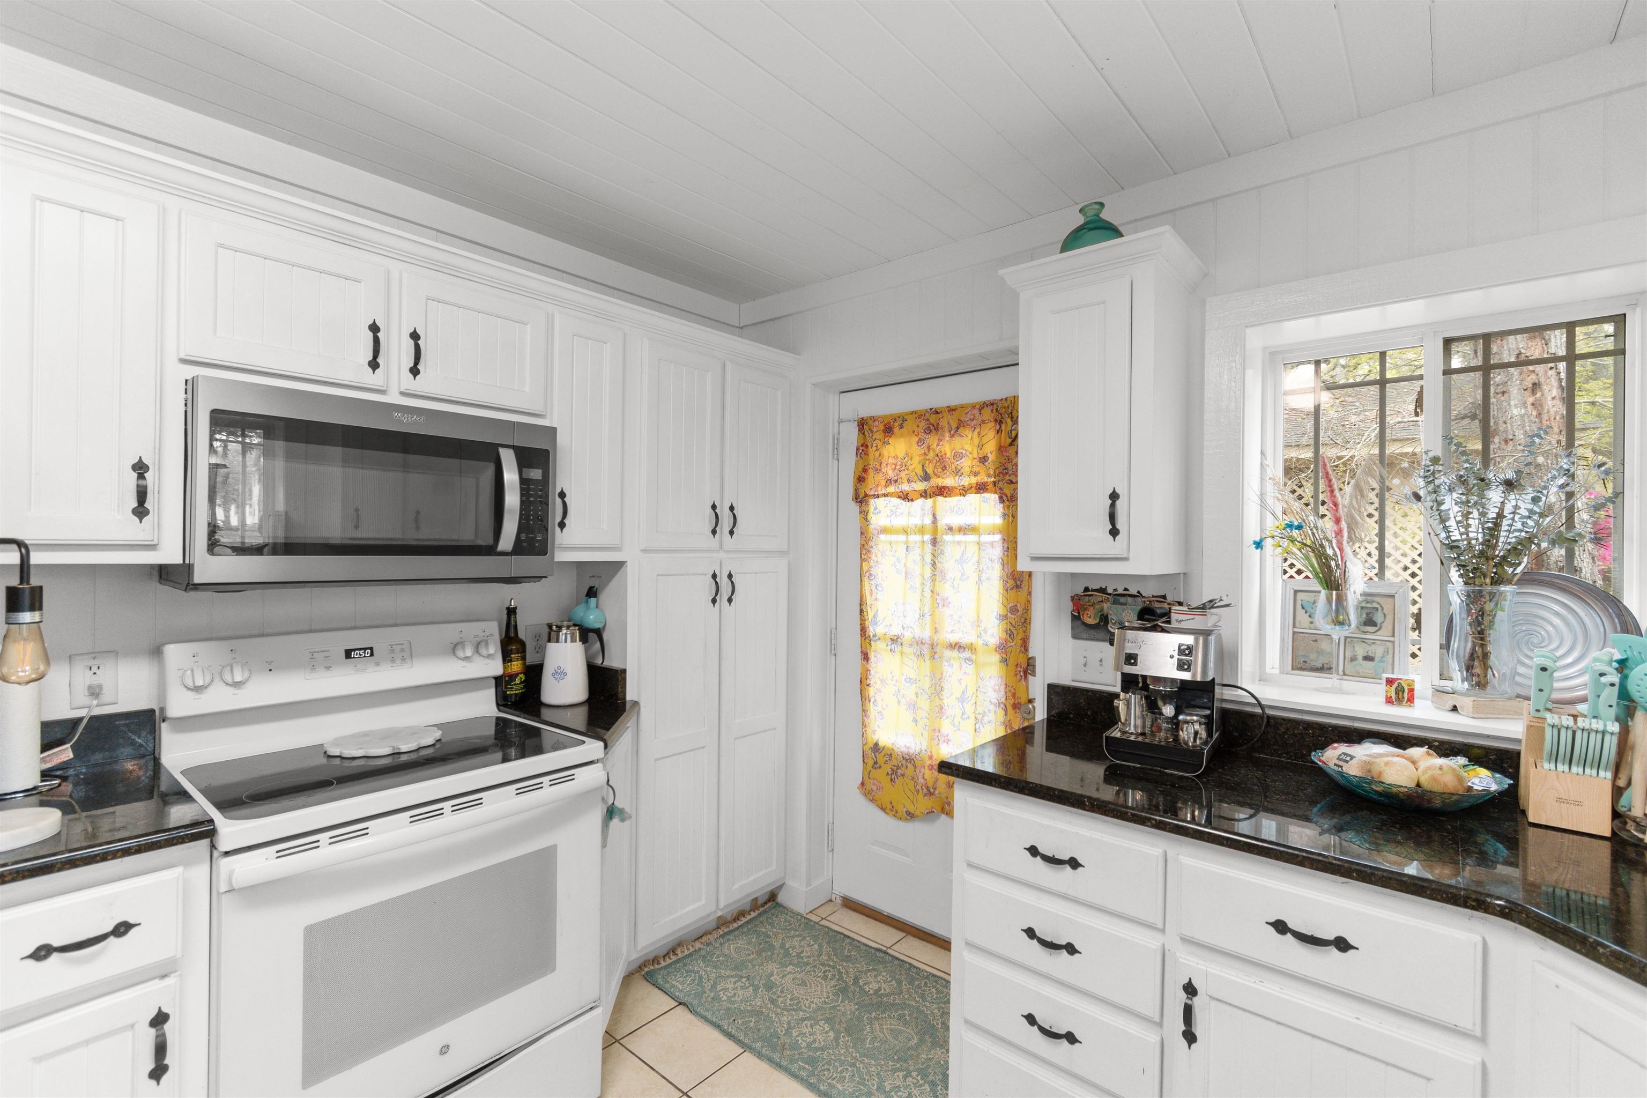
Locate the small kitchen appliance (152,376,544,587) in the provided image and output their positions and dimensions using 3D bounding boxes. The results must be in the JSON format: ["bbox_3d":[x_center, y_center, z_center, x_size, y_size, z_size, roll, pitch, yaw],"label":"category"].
[{"bbox_3d":[-1.148,-0.128,1.785,0.430,0.435,0.760,1,0,41],"label":"small kitchen appliance"}]

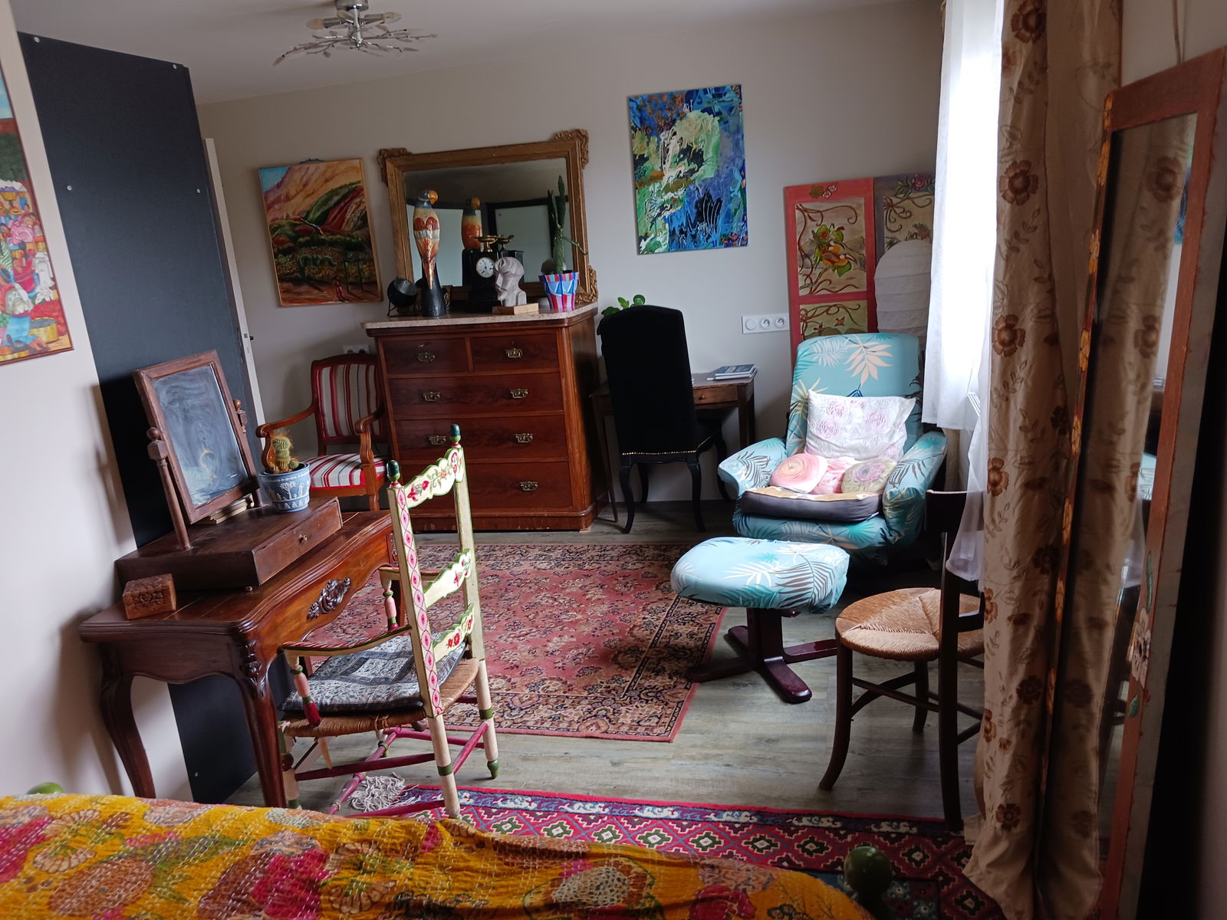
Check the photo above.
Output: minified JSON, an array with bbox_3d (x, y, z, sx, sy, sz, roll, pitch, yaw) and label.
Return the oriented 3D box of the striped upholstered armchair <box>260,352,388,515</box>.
[{"bbox_3d":[-1.385,-0.060,4.880,0.600,0.900,0.610,-3,14,10],"label":"striped upholstered armchair"}]

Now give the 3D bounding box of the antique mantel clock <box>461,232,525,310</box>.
[{"bbox_3d":[-0.629,-0.913,4.689,0.195,0.367,0.140,-2,15,14],"label":"antique mantel clock"}]

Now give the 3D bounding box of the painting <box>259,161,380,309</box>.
[{"bbox_3d":[-1.562,-1.188,5.082,0.600,0.728,0.030,-2,14,13],"label":"painting"}]

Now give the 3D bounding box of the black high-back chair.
[{"bbox_3d":[0.257,-0.225,4.587,0.480,1.080,0.650,-1,14,15],"label":"black high-back chair"}]

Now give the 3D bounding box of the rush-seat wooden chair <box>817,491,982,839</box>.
[{"bbox_3d":[0.767,0.424,2.335,0.420,0.840,0.440,-16,18,-36],"label":"rush-seat wooden chair"}]

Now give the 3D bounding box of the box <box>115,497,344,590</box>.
[{"bbox_3d":[-0.938,0.210,2.414,0.325,0.093,0.422,-2,15,14],"label":"box"}]

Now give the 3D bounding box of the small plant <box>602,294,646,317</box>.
[{"bbox_3d":[0.043,-0.586,4.684,0.280,0.420,0.260,-2,14,13],"label":"small plant"}]

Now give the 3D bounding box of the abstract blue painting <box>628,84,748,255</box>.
[{"bbox_3d":[0.354,-1.359,4.521,0.530,0.725,0.030,-2,15,14],"label":"abstract blue painting"}]

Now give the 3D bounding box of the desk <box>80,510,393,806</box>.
[{"bbox_3d":[-0.842,0.592,2.516,0.434,0.710,0.805,-2,15,14],"label":"desk"}]

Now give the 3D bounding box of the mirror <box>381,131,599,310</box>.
[{"bbox_3d":[-0.621,-1.162,4.751,1.091,0.813,0.070,-2,9,14],"label":"mirror"}]

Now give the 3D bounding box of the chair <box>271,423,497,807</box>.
[{"bbox_3d":[-0.564,0.416,2.449,0.500,0.980,0.550,0,14,19],"label":"chair"}]

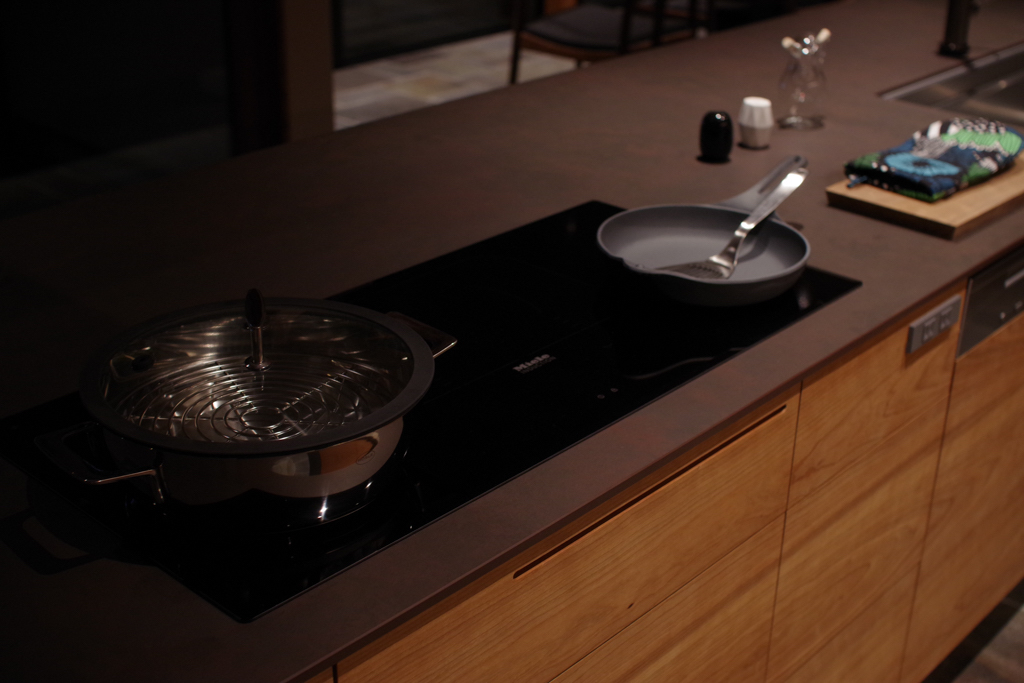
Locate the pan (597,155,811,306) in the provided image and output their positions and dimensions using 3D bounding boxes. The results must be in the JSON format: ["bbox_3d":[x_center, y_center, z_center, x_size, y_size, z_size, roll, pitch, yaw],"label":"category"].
[{"bbox_3d":[0.282,-0.146,1.636,0.259,0.077,0.438,17,30,30],"label":"pan"}]

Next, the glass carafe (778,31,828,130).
[{"bbox_3d":[0.499,-0.449,2.191,0.079,0.154,0.093,22,33,38],"label":"glass carafe"}]

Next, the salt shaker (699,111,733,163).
[{"bbox_3d":[0.323,-0.325,2.021,0.049,0.071,0.049,4,26,8],"label":"salt shaker"}]

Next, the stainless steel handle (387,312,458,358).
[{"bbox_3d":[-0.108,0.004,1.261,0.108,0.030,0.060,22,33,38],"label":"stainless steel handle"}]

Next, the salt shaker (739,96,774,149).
[{"bbox_3d":[0.400,-0.358,2.093,0.056,0.071,0.056,5,26,10],"label":"salt shaker"}]

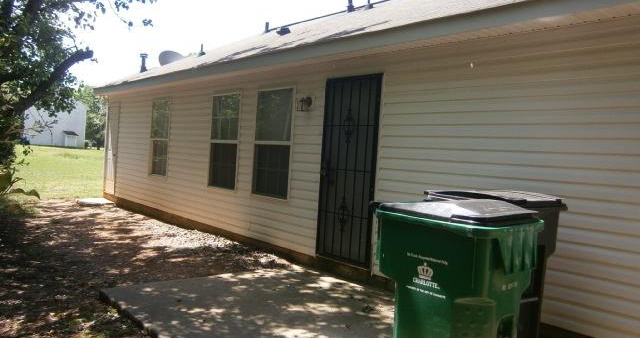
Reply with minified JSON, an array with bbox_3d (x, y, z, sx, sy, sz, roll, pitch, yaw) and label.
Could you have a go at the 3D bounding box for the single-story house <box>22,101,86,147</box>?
[{"bbox_3d":[-37.250,-7.166,65.338,8.800,7.800,10.000,3,2,-42],"label":"single-story house"}]

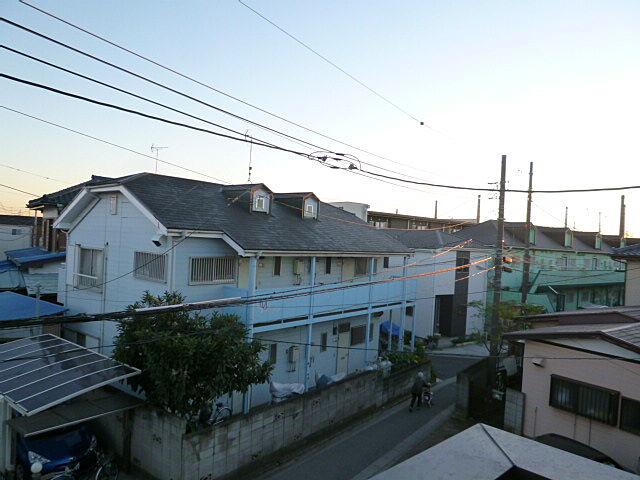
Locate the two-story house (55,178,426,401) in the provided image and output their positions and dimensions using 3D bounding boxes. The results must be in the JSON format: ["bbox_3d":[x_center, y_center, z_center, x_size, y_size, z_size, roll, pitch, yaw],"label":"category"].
[{"bbox_3d":[-2.375,1.828,19.562,8.300,7.910,14.180,2,0,37],"label":"two-story house"}]

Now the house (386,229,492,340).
[{"bbox_3d":[7.255,2.868,33.038,5.900,6.950,9.000,3,0,-33],"label":"house"}]

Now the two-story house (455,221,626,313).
[{"bbox_3d":[22.583,3.002,42.539,25.000,8.200,8.800,3,0,-37],"label":"two-story house"}]

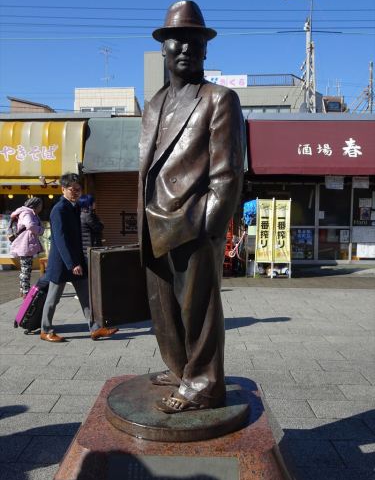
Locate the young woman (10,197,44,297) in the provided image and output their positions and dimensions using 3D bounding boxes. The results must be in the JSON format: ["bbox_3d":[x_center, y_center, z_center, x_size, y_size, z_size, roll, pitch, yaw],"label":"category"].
[{"bbox_3d":[-2.410,0.084,7.007,0.460,1.560,0.460,-1,5,-15],"label":"young woman"}]

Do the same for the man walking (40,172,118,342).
[{"bbox_3d":[-1.110,0.179,4.788,0.760,1.700,0.500,1,4,10],"label":"man walking"}]

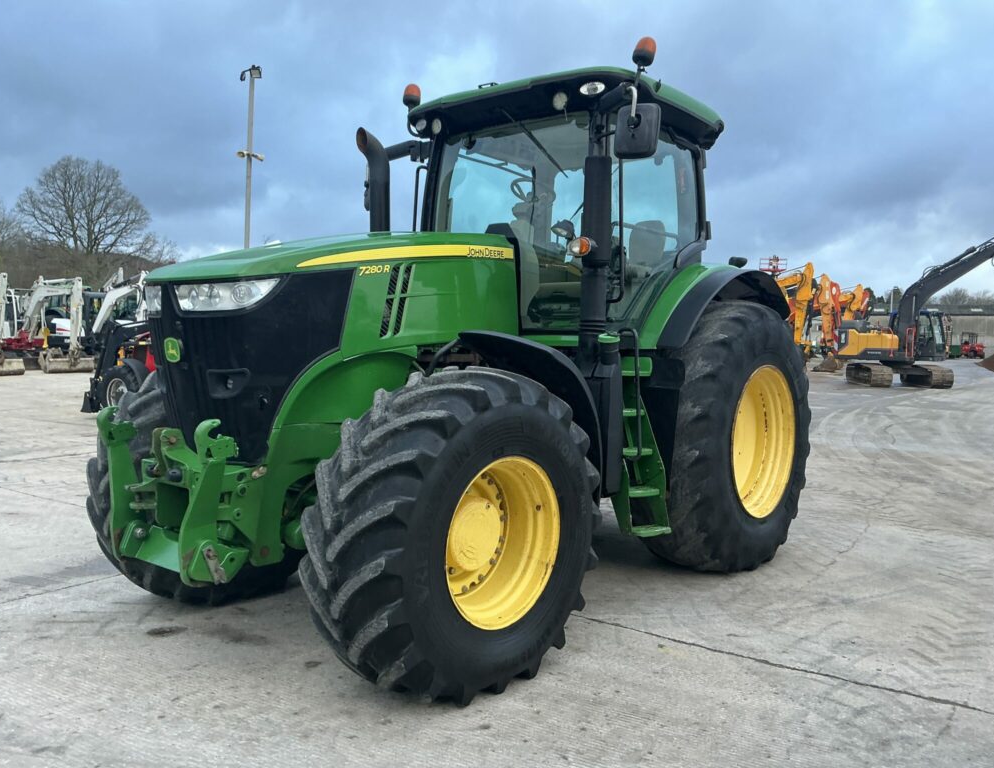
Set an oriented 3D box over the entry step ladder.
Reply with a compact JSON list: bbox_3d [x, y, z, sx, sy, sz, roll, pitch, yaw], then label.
[{"bbox_3d":[0.863,0.376,5.301,0.430,1.190,0.490,4,4,41],"label":"entry step ladder"}]

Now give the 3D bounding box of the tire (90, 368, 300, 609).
[{"bbox_3d":[-1.754,0.572,5.365,0.600,1.514,1.590,4,4,42],"label":"tire"}]

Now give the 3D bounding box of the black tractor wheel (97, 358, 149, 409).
[{"bbox_3d":[-6.512,0.212,14.547,1.100,1.080,0.340,3,3,30],"label":"black tractor wheel"}]

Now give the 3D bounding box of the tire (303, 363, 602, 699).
[{"bbox_3d":[-0.156,0.684,4.045,0.600,1.514,1.590,4,4,42],"label":"tire"}]

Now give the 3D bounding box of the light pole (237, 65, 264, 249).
[{"bbox_3d":[-8.160,-5.178,27.272,0.700,10.360,0.600,1,3,0],"label":"light pole"}]

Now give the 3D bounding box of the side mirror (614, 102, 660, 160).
[{"bbox_3d":[0.856,-1.538,5.045,0.260,0.340,0.090,2,3,17],"label":"side mirror"}]

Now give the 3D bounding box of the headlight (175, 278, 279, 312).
[{"bbox_3d":[-1.256,-0.421,3.907,0.460,0.170,0.170,2,3,3],"label":"headlight"}]

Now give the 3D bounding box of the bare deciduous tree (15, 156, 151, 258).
[{"bbox_3d":[-44.929,-18.200,90.000,14.600,13.000,13.500,0,3,-27],"label":"bare deciduous tree"}]

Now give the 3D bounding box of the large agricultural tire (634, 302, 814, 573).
[{"bbox_3d":[1.730,0.383,6.259,0.700,1.980,2.030,4,4,41],"label":"large agricultural tire"}]

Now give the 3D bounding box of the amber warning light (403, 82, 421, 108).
[{"bbox_3d":[-0.649,-2.217,6.364,0.135,0.195,0.135,1,3,0],"label":"amber warning light"}]

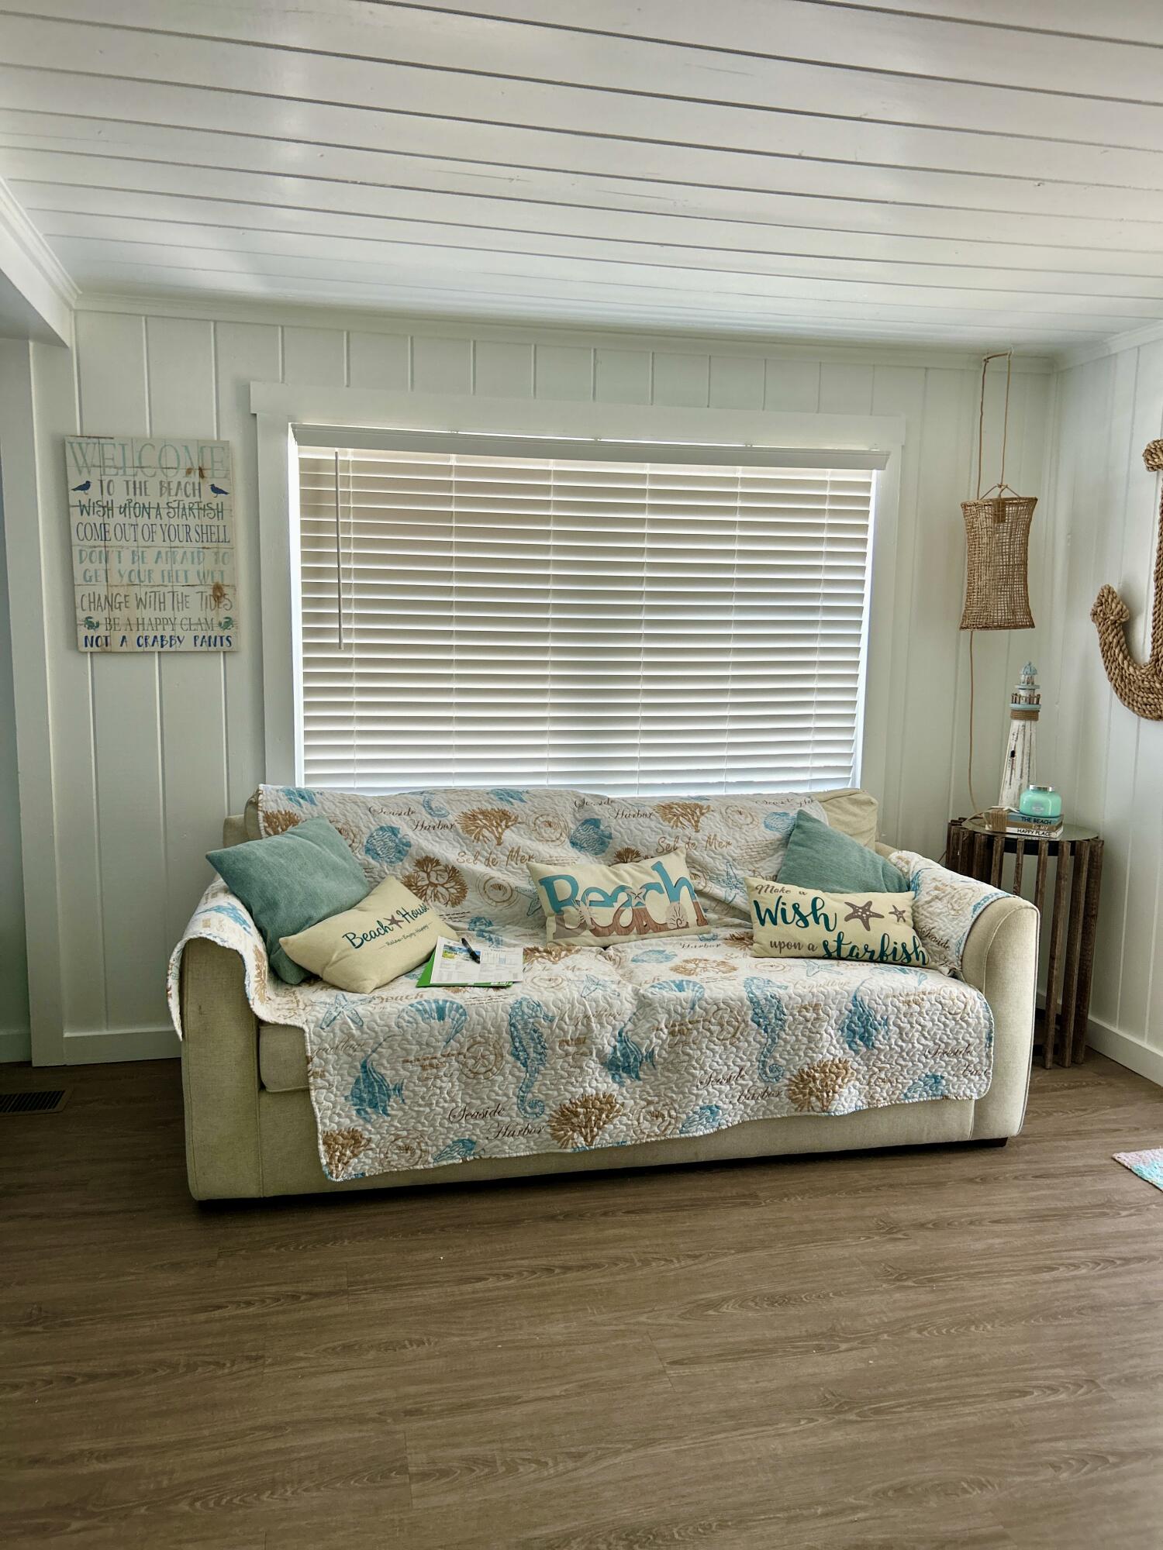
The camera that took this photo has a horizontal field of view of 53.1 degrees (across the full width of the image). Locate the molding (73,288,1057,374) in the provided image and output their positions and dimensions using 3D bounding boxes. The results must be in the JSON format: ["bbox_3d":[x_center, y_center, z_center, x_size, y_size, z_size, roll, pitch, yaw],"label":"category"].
[{"bbox_3d":[0.102,-1.330,3.535,3.058,0.055,0.045,-1,8,-13],"label":"molding"}]

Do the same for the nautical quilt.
[{"bbox_3d":[0.042,0.454,3.137,2.133,0.790,0.837,-1,8,-10],"label":"nautical quilt"}]

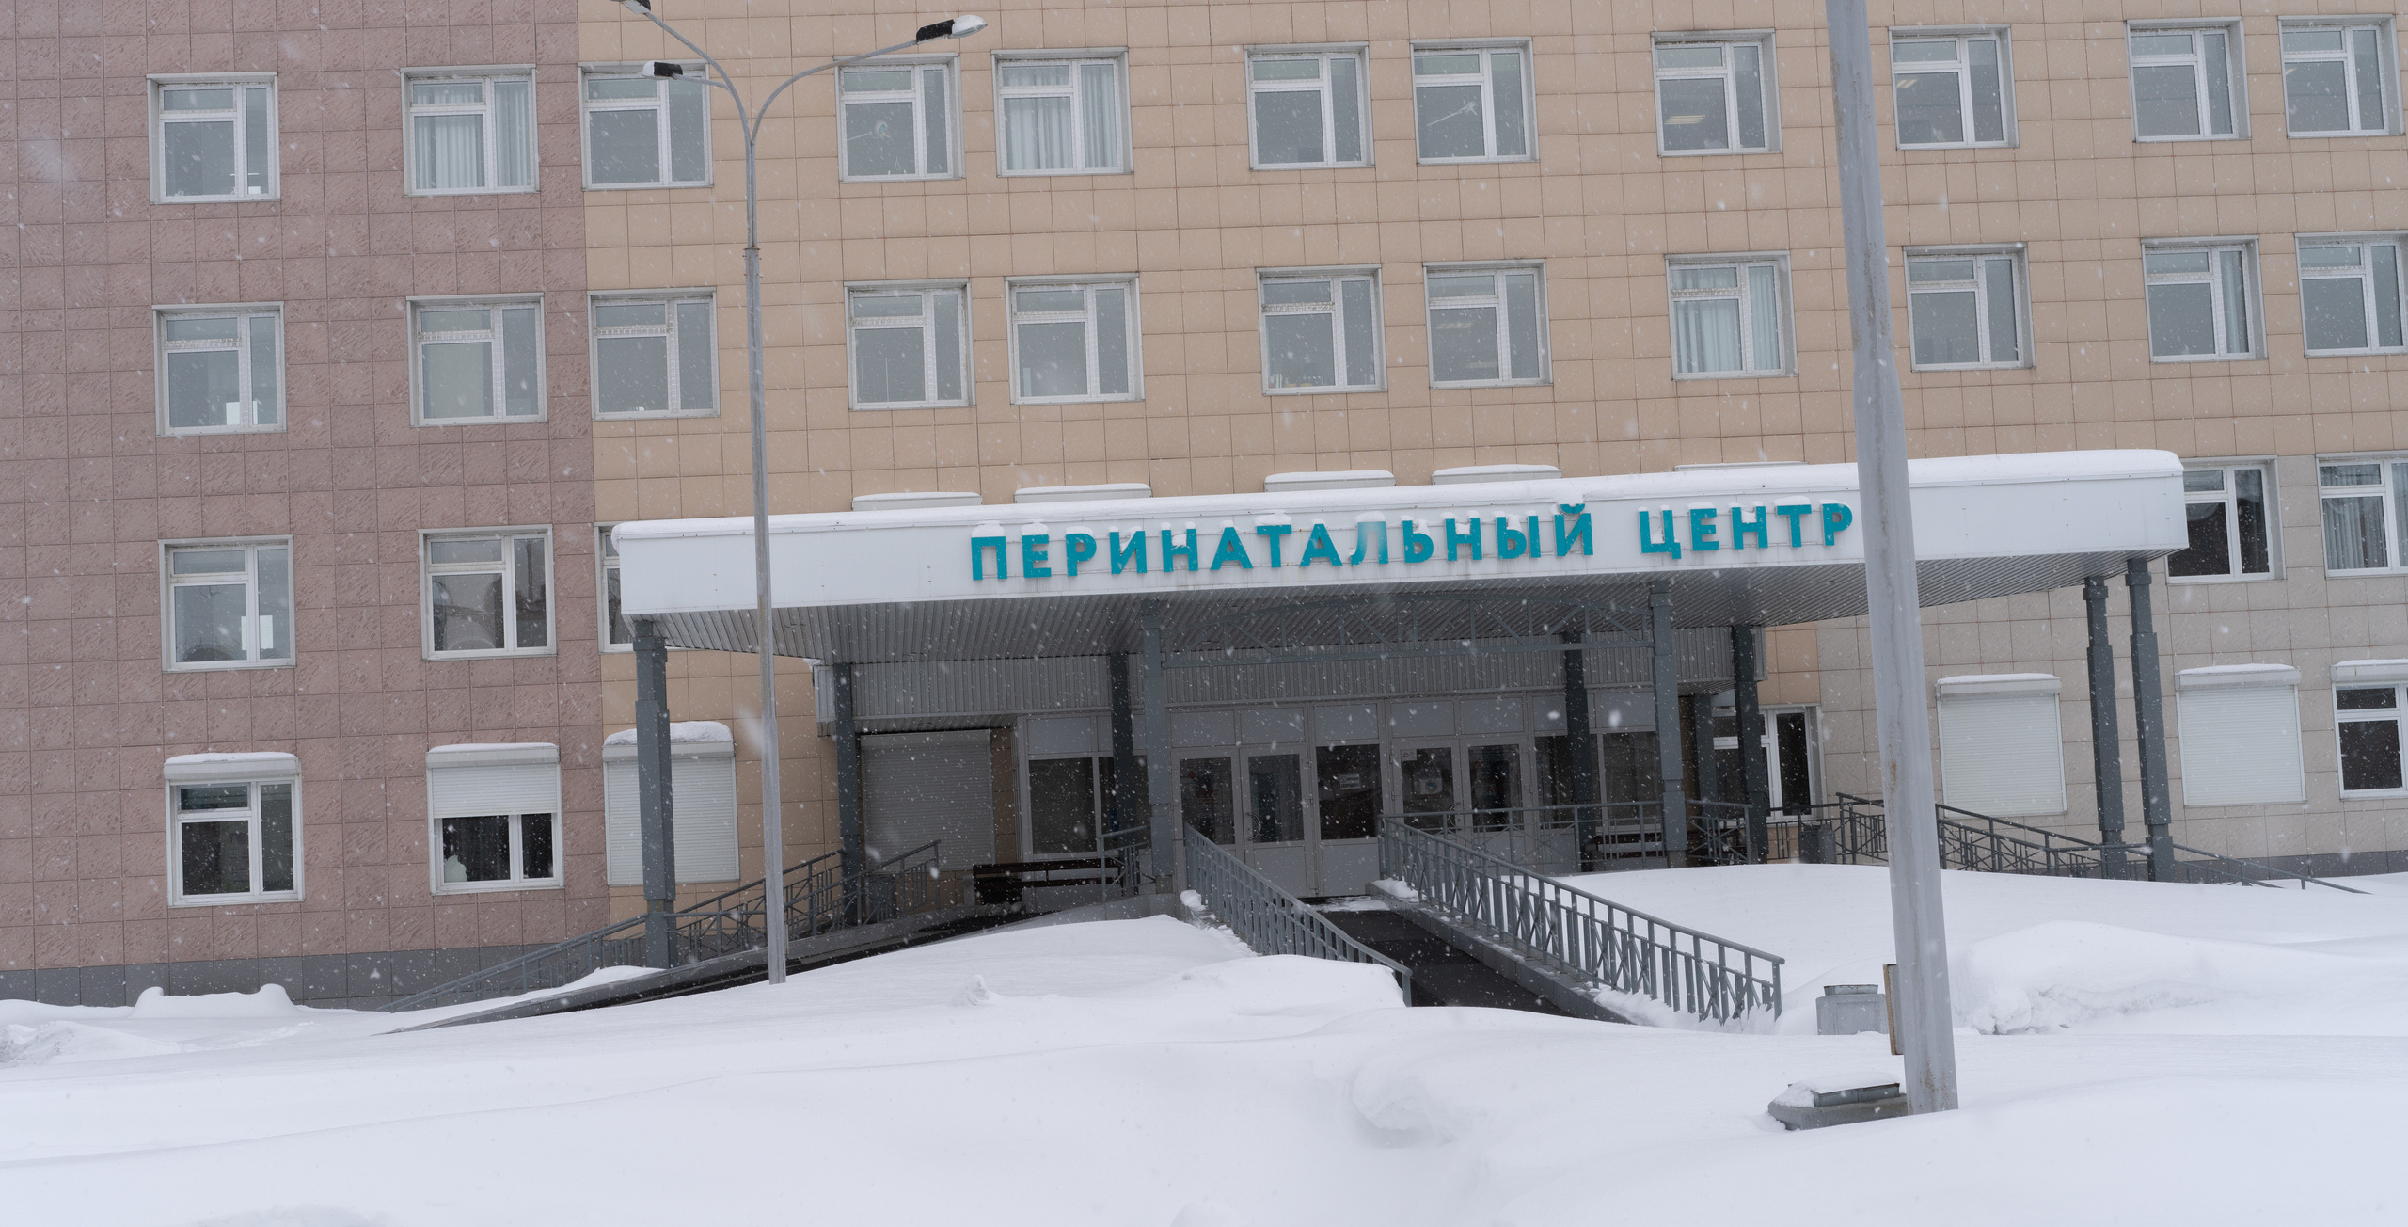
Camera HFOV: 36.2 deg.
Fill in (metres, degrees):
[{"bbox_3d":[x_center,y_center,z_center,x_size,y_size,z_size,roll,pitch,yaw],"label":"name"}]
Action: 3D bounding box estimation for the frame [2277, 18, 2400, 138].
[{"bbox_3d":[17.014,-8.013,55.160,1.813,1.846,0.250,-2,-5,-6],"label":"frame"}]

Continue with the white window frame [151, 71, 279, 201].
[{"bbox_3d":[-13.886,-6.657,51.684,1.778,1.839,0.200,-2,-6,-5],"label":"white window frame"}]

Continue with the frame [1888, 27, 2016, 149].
[{"bbox_3d":[11.202,-7.846,55.043,1.851,1.824,0.200,-2,-5,-6],"label":"frame"}]

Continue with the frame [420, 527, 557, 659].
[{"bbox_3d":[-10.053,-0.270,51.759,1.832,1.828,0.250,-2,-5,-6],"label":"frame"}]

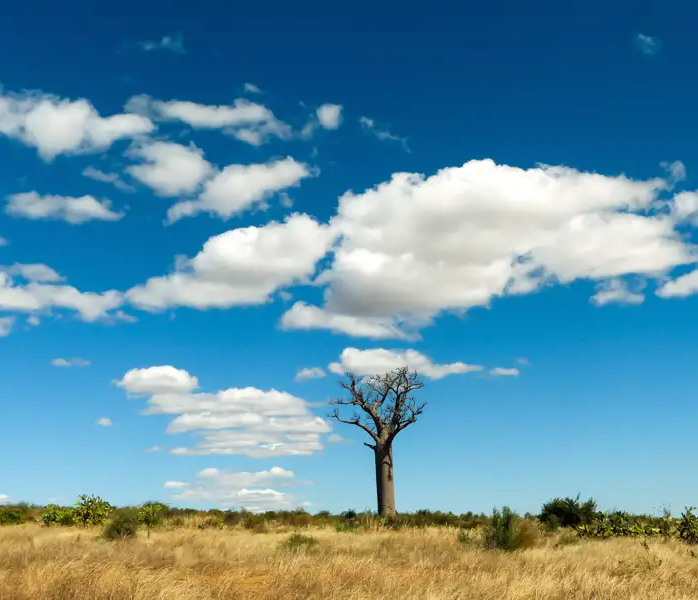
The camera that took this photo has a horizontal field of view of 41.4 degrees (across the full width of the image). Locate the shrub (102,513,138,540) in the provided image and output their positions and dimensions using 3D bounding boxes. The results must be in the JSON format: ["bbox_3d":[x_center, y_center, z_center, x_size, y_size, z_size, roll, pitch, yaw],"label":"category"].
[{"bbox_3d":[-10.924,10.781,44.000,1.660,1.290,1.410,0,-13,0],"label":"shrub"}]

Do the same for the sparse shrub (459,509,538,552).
[{"bbox_3d":[5.047,7.730,31.000,2.600,1.430,2.210,0,-13,0],"label":"sparse shrub"}]

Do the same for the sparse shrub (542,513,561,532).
[{"bbox_3d":[10.010,10.998,45.697,0.990,0.960,0.890,0,-13,0],"label":"sparse shrub"}]

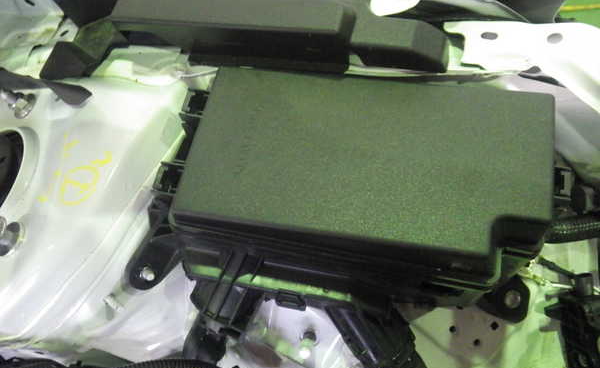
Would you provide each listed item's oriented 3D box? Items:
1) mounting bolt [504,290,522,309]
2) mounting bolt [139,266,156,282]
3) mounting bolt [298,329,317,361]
[{"bbox_3d":[0.184,0.100,0.464,0.015,0.011,0.015,7,67,10],"label":"mounting bolt"},{"bbox_3d":[-0.146,0.086,0.515,0.015,0.011,0.015,-3,66,6],"label":"mounting bolt"},{"bbox_3d":[0.007,0.154,0.514,0.014,0.014,0.030,7,27,11],"label":"mounting bolt"}]

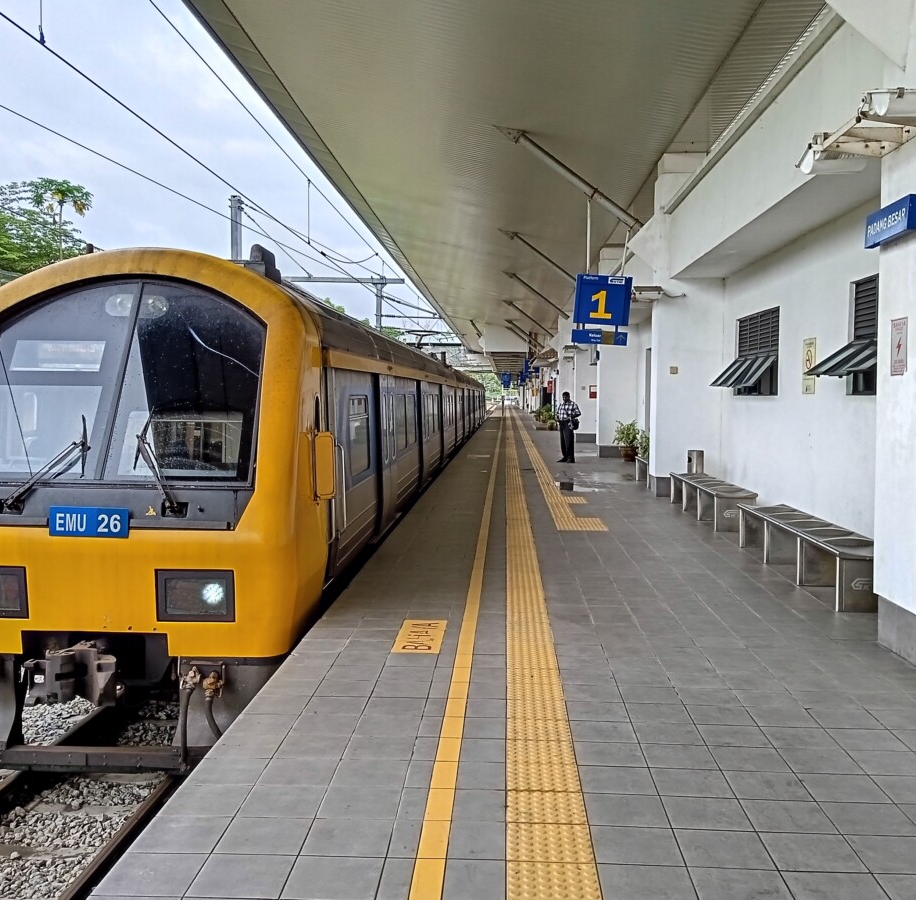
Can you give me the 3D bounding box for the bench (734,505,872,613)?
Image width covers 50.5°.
[{"bbox_3d":[3.114,0.879,8.565,0.540,0.445,3.080,0,3,3],"label":"bench"}]

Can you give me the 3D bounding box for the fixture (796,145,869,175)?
[{"bbox_3d":[2.536,-1.958,6.486,0.440,0.150,0.290,0,-15,3],"label":"fixture"}]

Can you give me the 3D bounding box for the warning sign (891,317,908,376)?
[{"bbox_3d":[2.685,-0.630,5.915,0.010,0.345,0.250,0,3,3],"label":"warning sign"}]

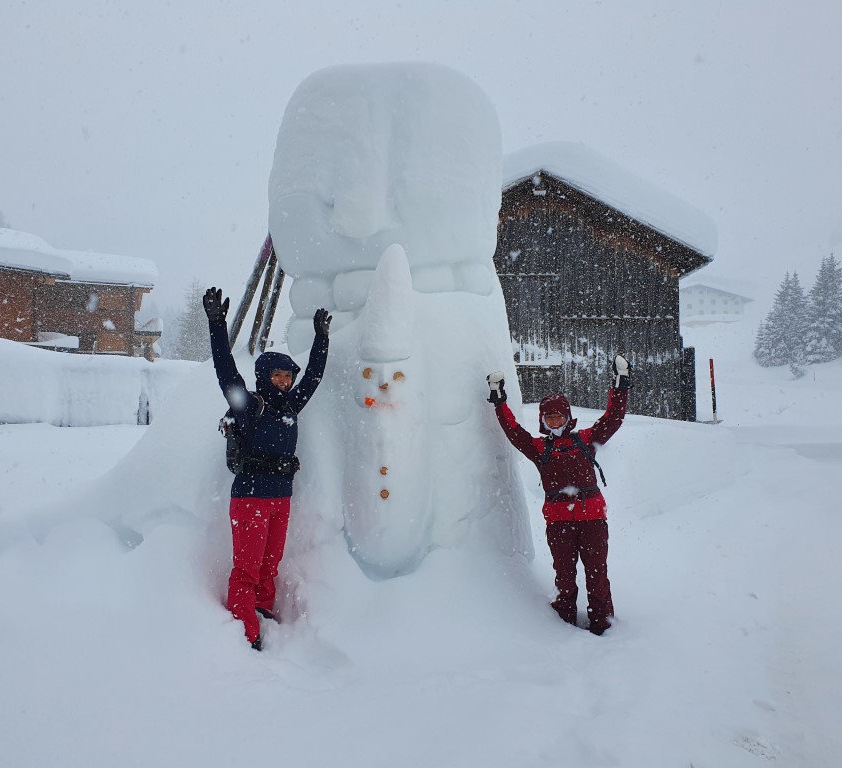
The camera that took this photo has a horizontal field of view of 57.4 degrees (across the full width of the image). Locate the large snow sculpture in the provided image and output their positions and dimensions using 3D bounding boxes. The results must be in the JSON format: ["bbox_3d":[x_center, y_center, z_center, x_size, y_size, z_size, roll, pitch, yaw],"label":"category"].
[{"bbox_3d":[-0.140,-0.500,6.700,2.250,4.250,2.000,0,-2,7],"label":"large snow sculpture"}]

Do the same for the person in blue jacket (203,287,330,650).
[{"bbox_3d":[-0.964,0.527,4.800,0.900,2.220,0.600,1,-2,-34],"label":"person in blue jacket"}]

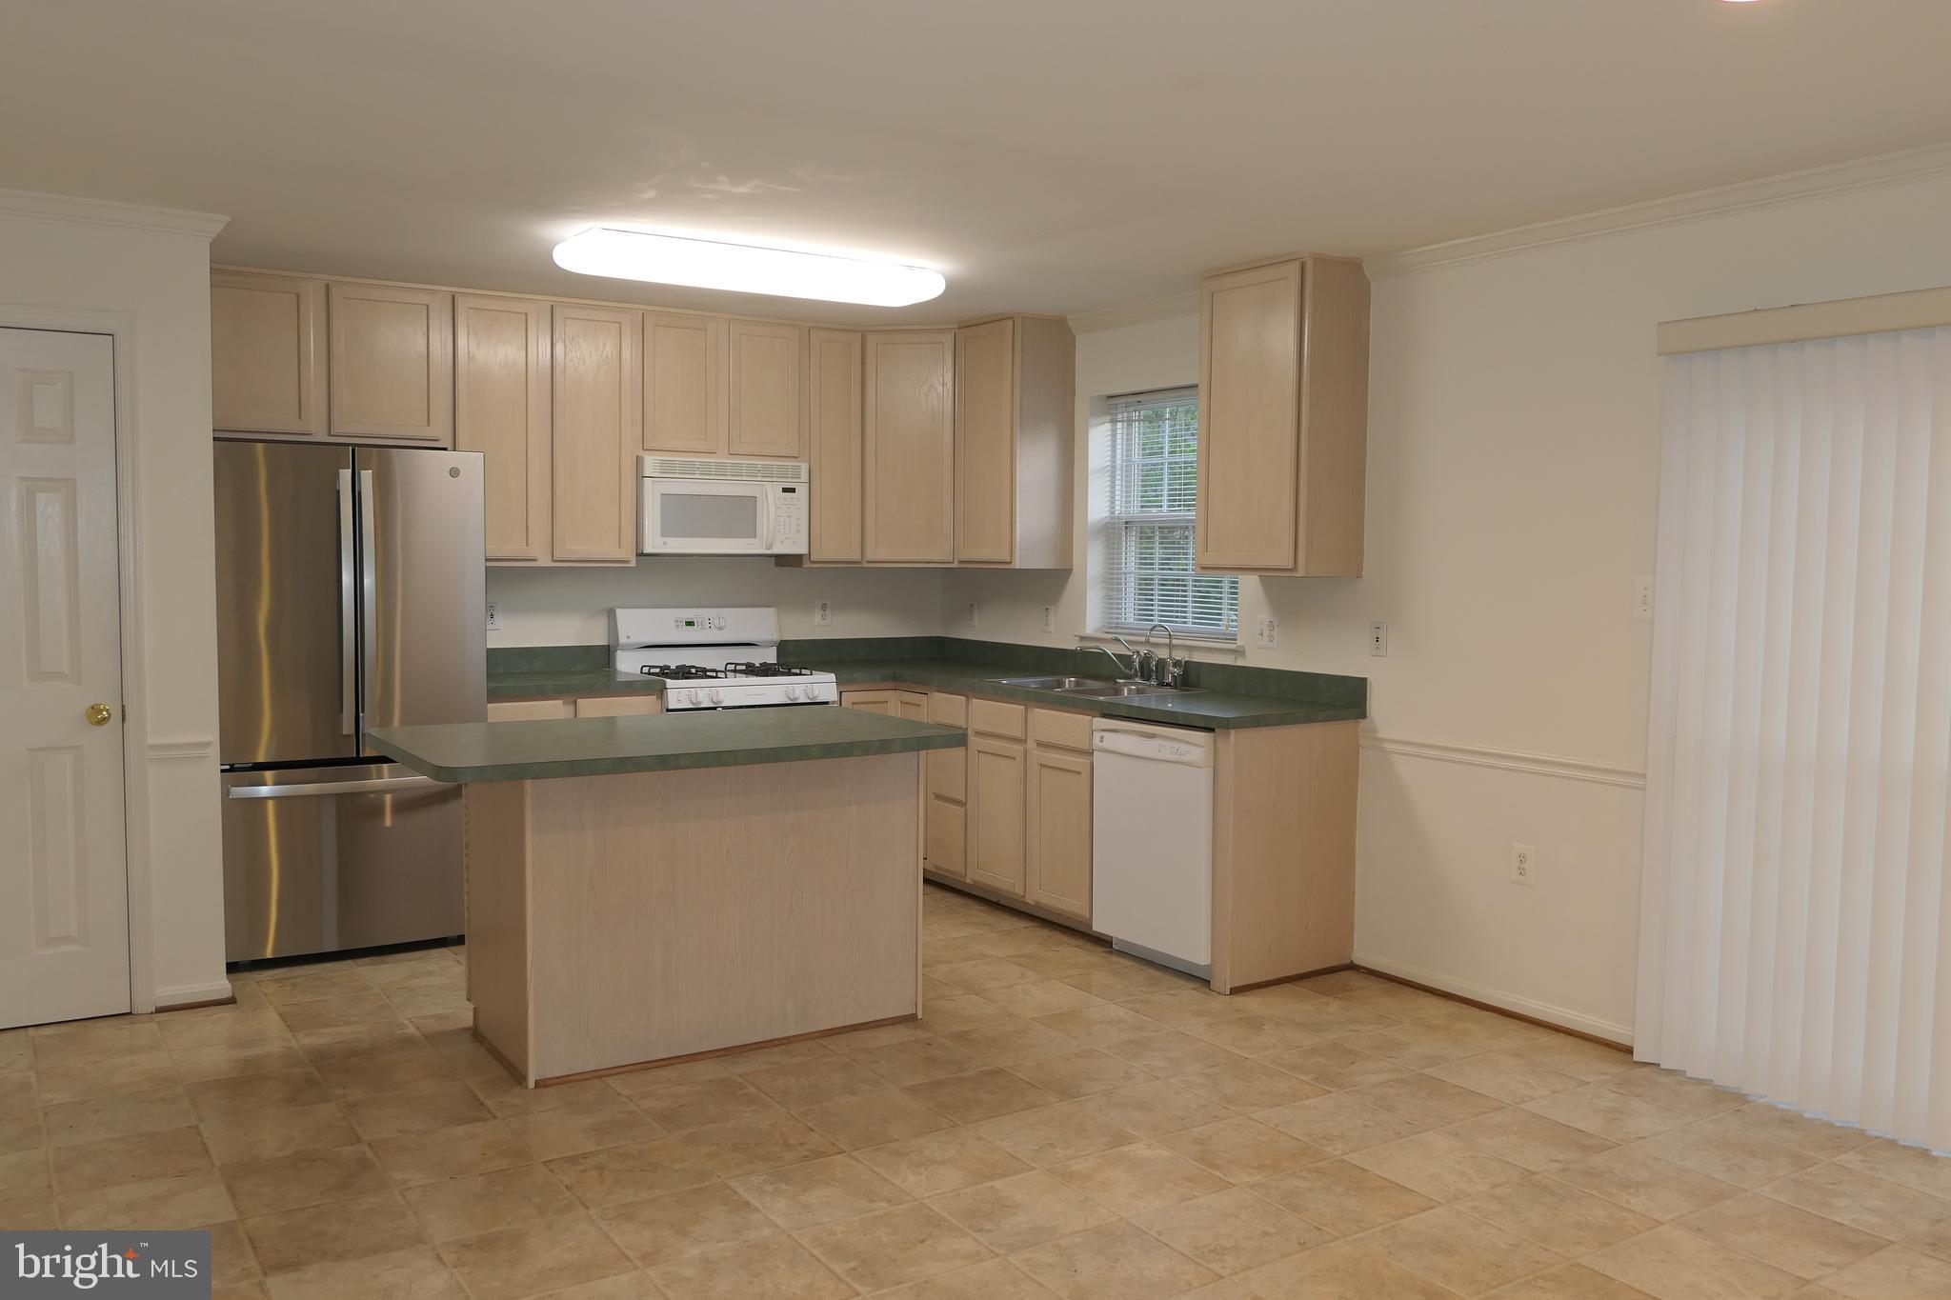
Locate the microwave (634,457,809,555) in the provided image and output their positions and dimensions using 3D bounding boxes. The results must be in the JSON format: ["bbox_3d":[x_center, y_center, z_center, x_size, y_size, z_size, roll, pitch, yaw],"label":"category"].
[{"bbox_3d":[-1.136,-0.612,6.554,0.760,0.405,0.375,-2,4,-34],"label":"microwave"}]

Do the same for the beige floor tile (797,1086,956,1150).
[{"bbox_3d":[-0.249,1.187,3.834,0.317,0.010,0.314,-2,4,-33],"label":"beige floor tile"}]

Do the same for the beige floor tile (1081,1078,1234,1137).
[{"bbox_3d":[0.464,1.190,3.922,0.317,0.010,0.314,-2,4,-33],"label":"beige floor tile"}]

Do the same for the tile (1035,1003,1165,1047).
[{"bbox_3d":[0.378,1.123,4.565,0.308,0.010,0.308,-2,4,-33],"label":"tile"}]

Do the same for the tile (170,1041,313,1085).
[{"bbox_3d":[-2.048,1.153,4.231,0.310,0.012,0.310,-2,4,-34],"label":"tile"}]

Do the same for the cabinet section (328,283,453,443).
[{"bbox_3d":[-2.280,-1.076,5.825,0.460,0.595,0.322,-2,4,-33],"label":"cabinet section"}]

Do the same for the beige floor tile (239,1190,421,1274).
[{"bbox_3d":[-1.307,1.199,3.095,0.308,0.010,0.308,-2,4,-33],"label":"beige floor tile"}]

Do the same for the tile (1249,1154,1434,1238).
[{"bbox_3d":[0.830,1.232,3.434,0.310,0.012,0.310,-2,4,-34],"label":"tile"}]

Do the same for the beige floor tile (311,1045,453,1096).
[{"bbox_3d":[-1.597,1.154,4.128,0.317,0.010,0.314,-2,4,-33],"label":"beige floor tile"}]

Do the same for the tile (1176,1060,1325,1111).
[{"bbox_3d":[0.738,1.182,4.107,0.320,0.010,0.320,-2,4,-33],"label":"tile"}]

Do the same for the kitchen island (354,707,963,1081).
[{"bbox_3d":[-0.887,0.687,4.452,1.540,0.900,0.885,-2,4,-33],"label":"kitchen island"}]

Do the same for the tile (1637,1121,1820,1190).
[{"bbox_3d":[1.828,1.226,3.689,0.310,0.012,0.310,-2,4,-34],"label":"tile"}]

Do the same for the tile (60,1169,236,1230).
[{"bbox_3d":[-1.788,1.206,3.263,0.320,0.010,0.320,-2,4,-33],"label":"tile"}]

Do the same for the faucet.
[{"bbox_3d":[0.741,0.023,5.885,0.160,0.243,0.085,-2,4,-34],"label":"faucet"}]

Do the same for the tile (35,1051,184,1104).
[{"bbox_3d":[-2.305,1.135,4.029,0.305,0.010,0.305,-1,4,-33],"label":"tile"}]

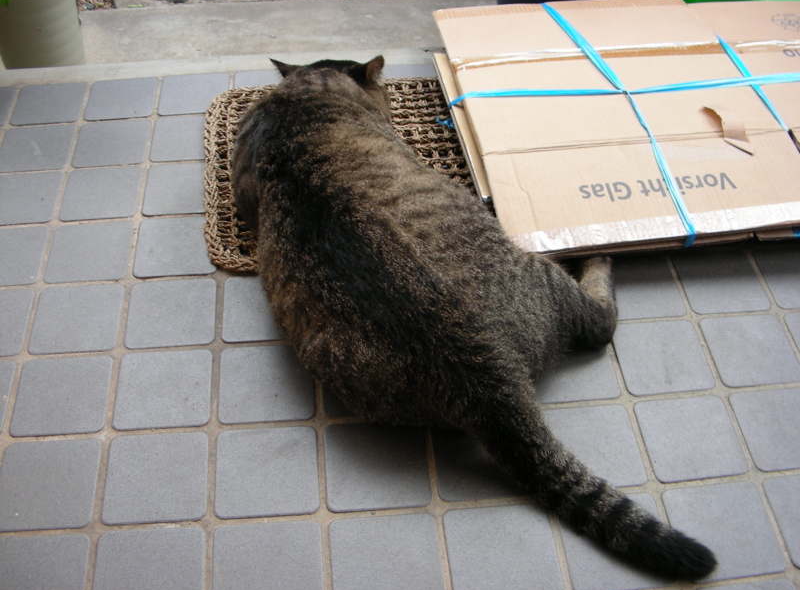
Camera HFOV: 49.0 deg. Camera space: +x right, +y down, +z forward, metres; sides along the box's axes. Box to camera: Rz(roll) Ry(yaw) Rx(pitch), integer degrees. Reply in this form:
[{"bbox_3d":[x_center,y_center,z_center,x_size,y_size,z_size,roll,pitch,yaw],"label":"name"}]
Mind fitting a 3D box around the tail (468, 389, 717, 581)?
[{"bbox_3d":[0.158,0.162,0.733,0.243,0.080,0.066,33,54,25],"label":"tail"}]

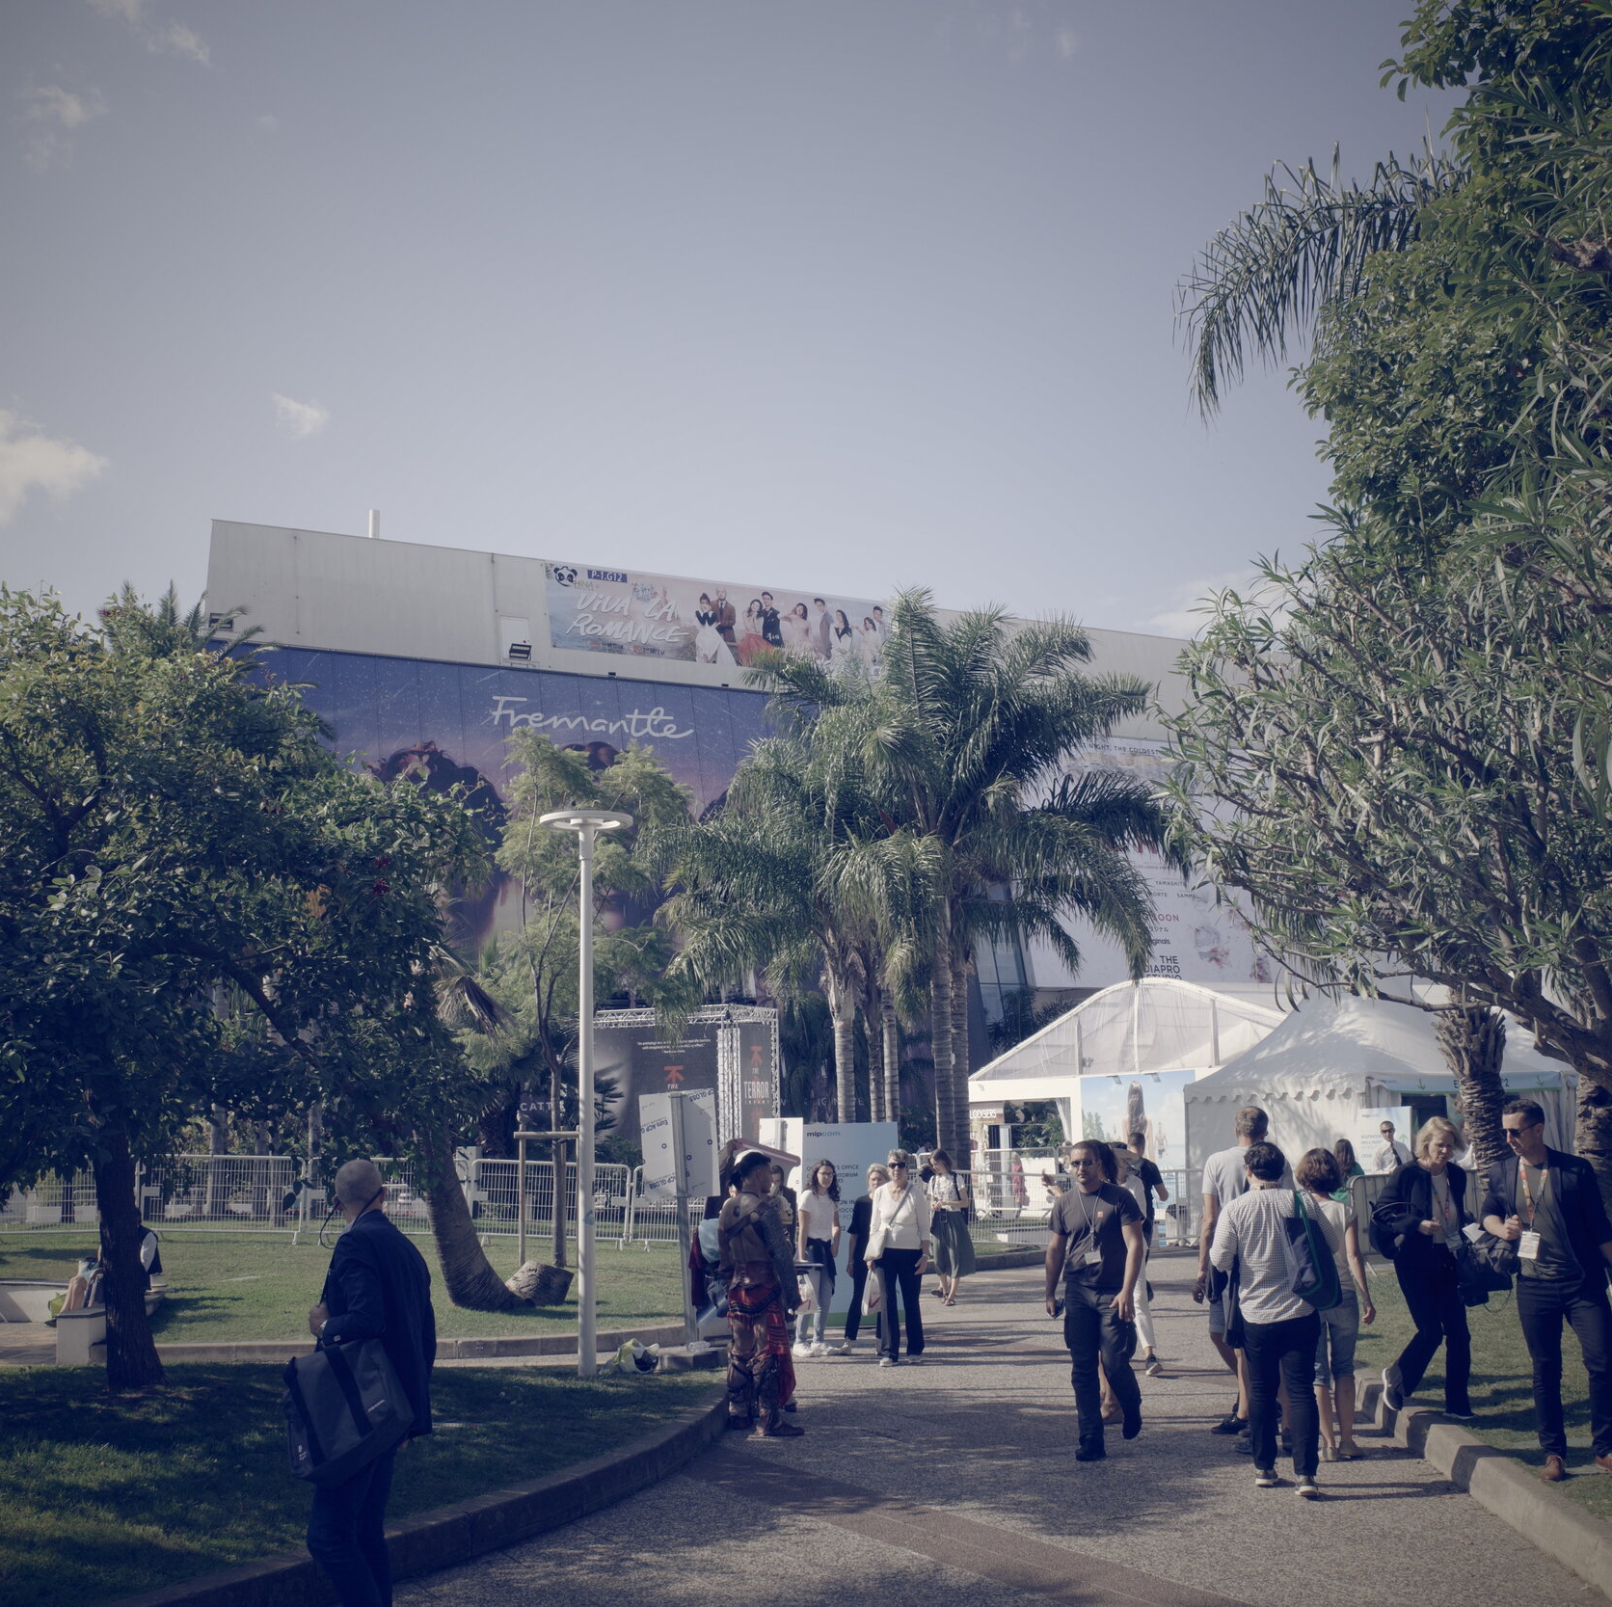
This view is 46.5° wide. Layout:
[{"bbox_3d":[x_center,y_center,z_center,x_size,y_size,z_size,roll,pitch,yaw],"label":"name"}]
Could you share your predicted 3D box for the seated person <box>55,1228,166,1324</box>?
[{"bbox_3d":[-7.876,5.253,21.236,0.950,1.150,0.580,3,-11,-25],"label":"seated person"}]

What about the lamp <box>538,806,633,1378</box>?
[{"bbox_3d":[-1.586,2.089,13.630,0.690,4.030,0.690,-1,-10,0],"label":"lamp"}]

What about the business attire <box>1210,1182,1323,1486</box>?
[{"bbox_3d":[2.288,2.608,9.388,0.510,1.380,0.360,-1,-10,-3],"label":"business attire"}]

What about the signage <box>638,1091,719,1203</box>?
[{"bbox_3d":[-1.001,2.689,14.761,0.660,0.860,0.070,-6,-10,8],"label":"signage"}]

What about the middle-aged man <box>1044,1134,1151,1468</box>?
[{"bbox_3d":[1.629,2.762,10.586,0.530,1.710,0.450,-4,-11,15],"label":"middle-aged man"}]

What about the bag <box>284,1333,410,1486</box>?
[{"bbox_3d":[-1.467,1.937,6.000,0.370,0.360,0.140,-24,-18,19],"label":"bag"}]

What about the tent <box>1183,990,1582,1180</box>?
[{"bbox_3d":[9.062,4.994,30.001,4.200,4.060,4.200,4,-12,-27],"label":"tent"}]

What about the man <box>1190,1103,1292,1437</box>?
[{"bbox_3d":[2.537,2.743,11.018,0.580,1.870,0.500,-3,-11,11],"label":"man"}]

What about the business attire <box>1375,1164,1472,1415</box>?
[{"bbox_3d":[3.534,2.770,10.746,0.520,1.420,0.480,3,-11,-20],"label":"business attire"}]

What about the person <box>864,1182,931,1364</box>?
[{"bbox_3d":[0.750,3.785,15.272,0.540,1.380,0.360,-2,-10,3],"label":"person"}]

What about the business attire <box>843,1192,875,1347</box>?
[{"bbox_3d":[0.578,3.911,15.939,0.460,1.310,0.360,-4,-11,14],"label":"business attire"}]

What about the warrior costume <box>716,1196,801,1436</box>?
[{"bbox_3d":[-0.299,3.153,11.696,0.450,1.450,0.500,8,-14,-41],"label":"warrior costume"}]

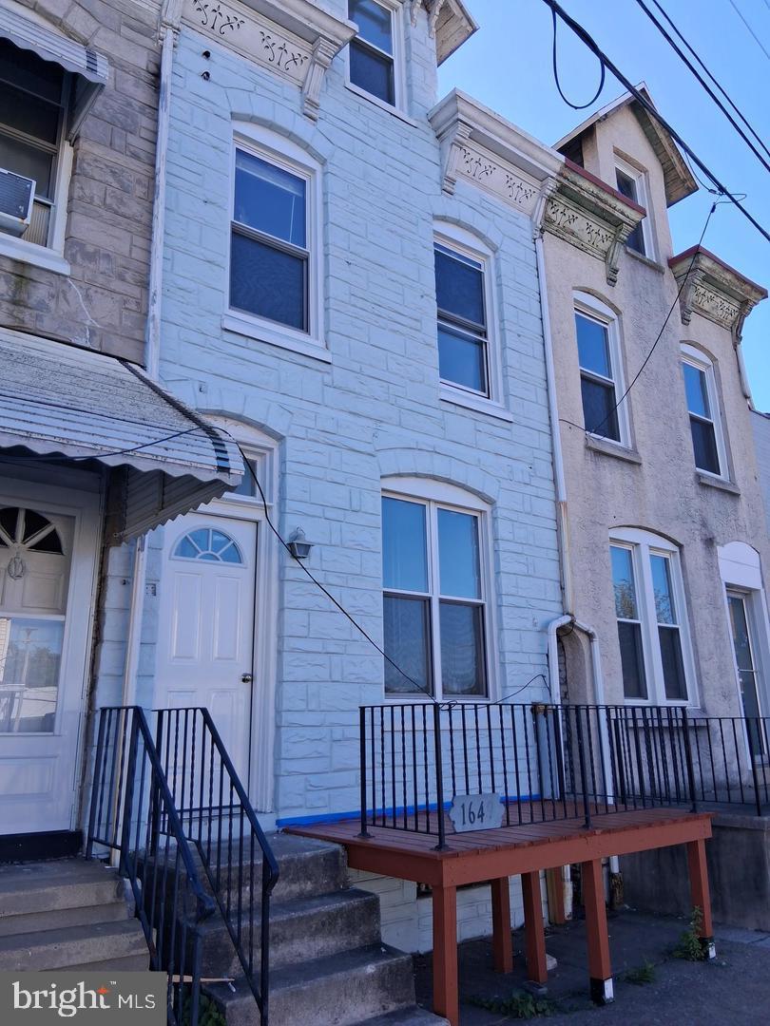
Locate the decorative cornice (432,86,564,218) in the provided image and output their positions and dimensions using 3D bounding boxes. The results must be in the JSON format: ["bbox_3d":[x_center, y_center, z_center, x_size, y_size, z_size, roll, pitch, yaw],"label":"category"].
[{"bbox_3d":[1.215,-3.602,8.104,1.601,0.870,0.445,10,-19,-36],"label":"decorative cornice"}]

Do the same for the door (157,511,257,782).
[{"bbox_3d":[-1.270,1.007,5.442,0.762,2.037,0.060,10,-19,-36],"label":"door"}]

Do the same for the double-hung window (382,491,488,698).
[{"bbox_3d":[0.441,0.727,6.689,1.230,1.735,0.115,10,-19,-36],"label":"double-hung window"}]

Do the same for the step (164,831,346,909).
[{"bbox_3d":[-0.892,2.055,4.444,1.010,0.205,0.954,10,-19,-36],"label":"step"}]

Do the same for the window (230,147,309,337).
[{"bbox_3d":[-0.949,-2.321,6.488,0.785,1.610,0.110,10,-19,-36],"label":"window"}]

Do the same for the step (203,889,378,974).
[{"bbox_3d":[-0.524,2.125,3.916,1.020,0.226,0.294,10,-19,-36],"label":"step"}]

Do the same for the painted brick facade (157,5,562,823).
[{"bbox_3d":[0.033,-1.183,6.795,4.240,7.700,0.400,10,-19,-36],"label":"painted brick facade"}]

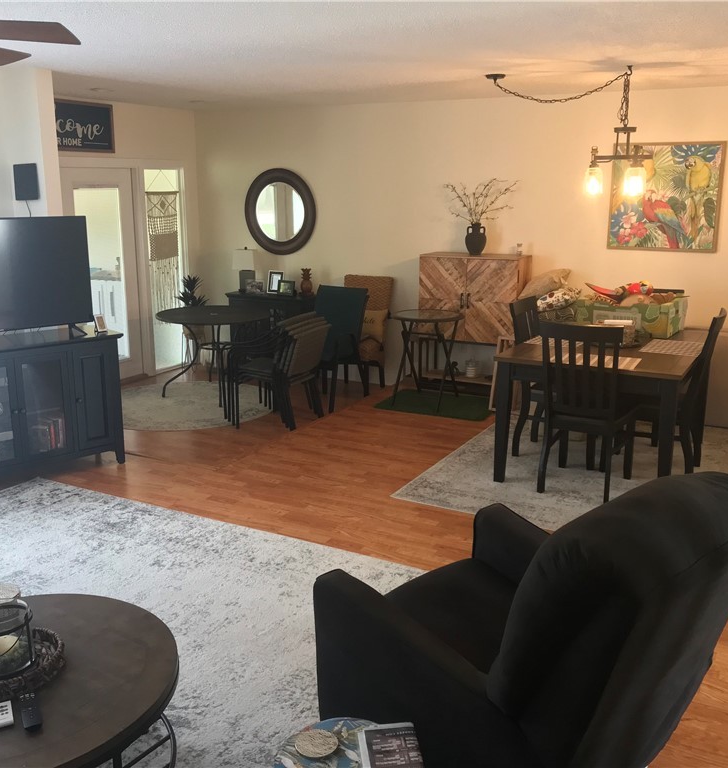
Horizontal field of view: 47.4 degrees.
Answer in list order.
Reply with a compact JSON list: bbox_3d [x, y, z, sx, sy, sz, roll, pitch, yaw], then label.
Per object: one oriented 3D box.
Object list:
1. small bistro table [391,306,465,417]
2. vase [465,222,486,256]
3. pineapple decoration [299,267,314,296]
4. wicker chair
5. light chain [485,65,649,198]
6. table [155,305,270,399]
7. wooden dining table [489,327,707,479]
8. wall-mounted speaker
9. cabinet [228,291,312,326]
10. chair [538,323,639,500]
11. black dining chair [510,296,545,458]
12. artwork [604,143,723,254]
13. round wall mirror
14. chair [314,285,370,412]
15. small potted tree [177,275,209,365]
[{"bbox_3d":[0.514,-0.205,6.702,0.590,0.725,0.590,0,14,0],"label":"small bistro table"},{"bbox_3d":[0.933,-1.203,6.905,0.175,0.265,0.165,0,14,0],"label":"vase"},{"bbox_3d":[-0.548,-0.957,7.920,0.125,0.250,0.110,8,16,28],"label":"pineapple decoration"},{"bbox_3d":[-0.058,-0.443,7.577,0.480,1.020,0.530,8,16,28],"label":"wicker chair"},{"bbox_3d":[1.271,-1.581,5.245,1.120,0.770,0.380,8,16,28],"label":"light chain"},{"bbox_3d":[-1.330,-0.266,7.404,1.000,0.730,1.000,0,14,0],"label":"table"},{"bbox_3d":[1.567,0.119,5.328,1.030,0.770,1.510,7,16,27],"label":"wooden dining table"},{"bbox_3d":[-2.111,-1.264,5.179,0.130,0.205,0.100,-1,14,-4],"label":"wall-mounted speaker"},{"bbox_3d":[-0.892,-0.471,8.145,0.860,0.805,0.340,8,16,28],"label":"cabinet"},{"bbox_3d":[1.303,0.117,4.813,0.460,1.020,0.590,8,16,27],"label":"chair"},{"bbox_3d":[1.278,-0.032,5.485,0.570,1.015,0.450,9,16,31],"label":"black dining chair"},{"bbox_3d":[2.285,-1.419,6.299,0.806,0.803,0.035,8,16,28],"label":"artwork"},{"bbox_3d":[-0.804,-1.658,7.996,0.820,0.815,0.050,8,16,28],"label":"round wall mirror"},{"bbox_3d":[-0.305,-0.322,7.200,0.580,0.965,0.680,8,16,28],"label":"chair"},{"bbox_3d":[-1.731,-0.608,8.337,0.320,0.960,0.320,0,14,0],"label":"small potted tree"}]

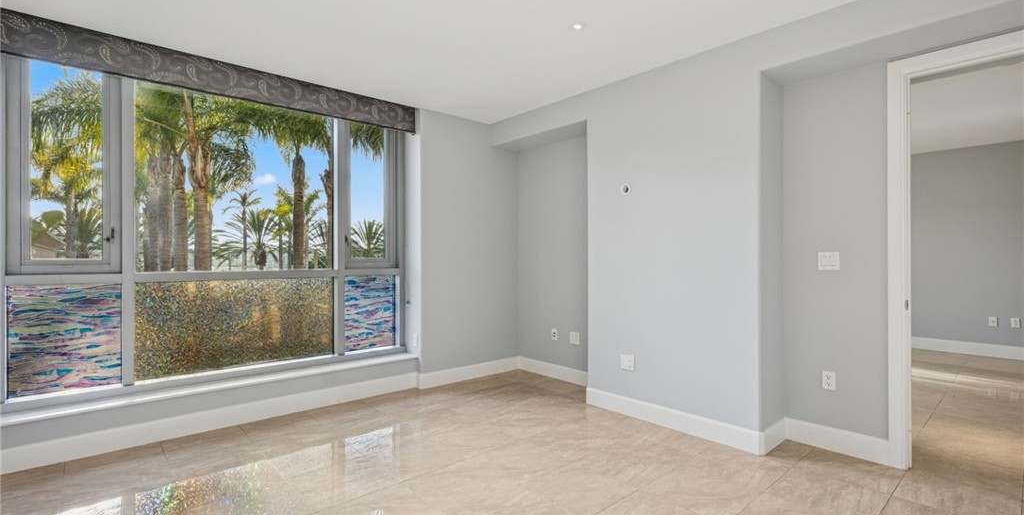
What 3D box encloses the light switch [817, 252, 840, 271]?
[{"bbox_3d":[2.076,0.026,2.979,0.012,0.116,0.117,0,0,-42],"label":"light switch"}]

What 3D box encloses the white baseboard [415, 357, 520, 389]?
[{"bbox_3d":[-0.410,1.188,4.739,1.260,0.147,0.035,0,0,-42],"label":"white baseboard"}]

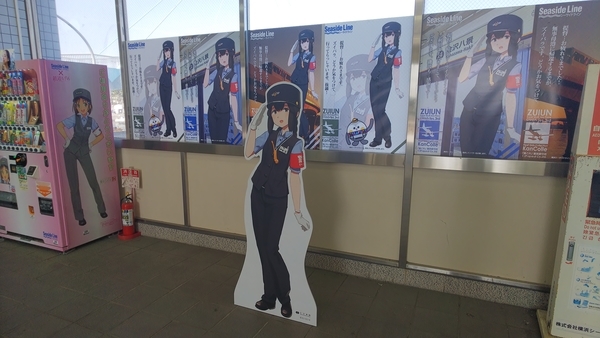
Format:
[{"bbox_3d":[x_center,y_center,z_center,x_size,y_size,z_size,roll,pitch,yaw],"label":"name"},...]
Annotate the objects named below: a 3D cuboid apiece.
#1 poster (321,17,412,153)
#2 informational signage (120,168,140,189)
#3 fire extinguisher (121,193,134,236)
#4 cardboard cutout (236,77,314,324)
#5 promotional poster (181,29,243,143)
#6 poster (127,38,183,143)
[{"bbox_3d":[0.513,-0.641,2.781,0.698,1.025,0.020,4,10,22],"label":"poster"},{"bbox_3d":[-1.836,0.102,3.811,0.247,0.203,0.020,4,10,22],"label":"informational signage"},{"bbox_3d":[-1.899,0.504,3.865,0.139,0.470,0.129,-2,10,-15],"label":"fire extinguisher"},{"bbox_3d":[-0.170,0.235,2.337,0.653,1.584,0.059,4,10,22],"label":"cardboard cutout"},{"bbox_3d":[-0.833,-0.744,3.332,0.703,1.025,0.020,4,10,22],"label":"promotional poster"},{"bbox_3d":[-1.480,-0.793,3.597,0.698,1.025,0.020,4,10,22],"label":"poster"}]

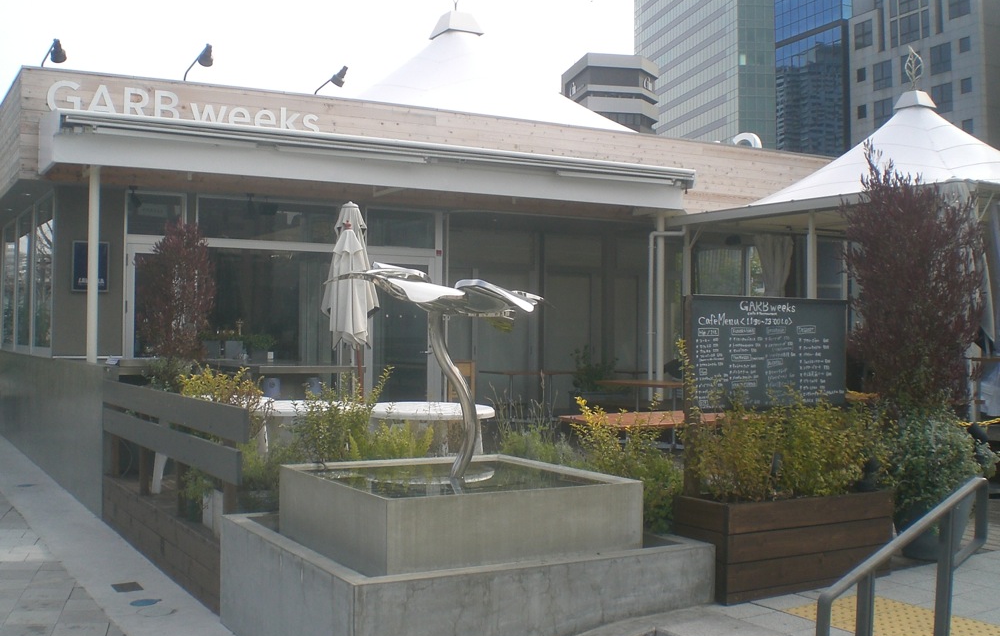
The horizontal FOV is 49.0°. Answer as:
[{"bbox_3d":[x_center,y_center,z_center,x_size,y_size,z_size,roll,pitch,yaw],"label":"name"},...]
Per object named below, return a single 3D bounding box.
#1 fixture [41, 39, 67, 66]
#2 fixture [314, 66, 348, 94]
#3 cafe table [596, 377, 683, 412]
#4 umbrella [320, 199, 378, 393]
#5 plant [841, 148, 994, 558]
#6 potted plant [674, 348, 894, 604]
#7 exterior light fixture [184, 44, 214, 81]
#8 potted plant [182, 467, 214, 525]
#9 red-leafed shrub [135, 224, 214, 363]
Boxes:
[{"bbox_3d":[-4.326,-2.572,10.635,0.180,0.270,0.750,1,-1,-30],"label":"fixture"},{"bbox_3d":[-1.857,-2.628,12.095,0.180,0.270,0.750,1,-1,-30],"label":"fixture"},{"bbox_3d":[1.752,1.104,12.328,0.740,0.740,1.280,1,-1,-30],"label":"cafe table"},{"bbox_3d":[-1.357,0.185,9.900,0.520,2.450,0.520,1,-1,-30],"label":"umbrella"},{"bbox_3d":[2.415,0.200,6.350,0.850,2.360,0.820,1,-1,-30],"label":"plant"},{"bbox_3d":[1.493,0.769,5.632,1.250,1.170,0.500,1,-1,-30],"label":"potted plant"},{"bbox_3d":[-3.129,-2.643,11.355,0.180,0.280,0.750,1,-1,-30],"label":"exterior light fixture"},{"bbox_3d":[-1.956,1.129,7.100,0.230,0.400,0.230,1,-1,-30],"label":"potted plant"},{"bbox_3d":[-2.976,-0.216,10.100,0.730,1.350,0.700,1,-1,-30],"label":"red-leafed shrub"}]

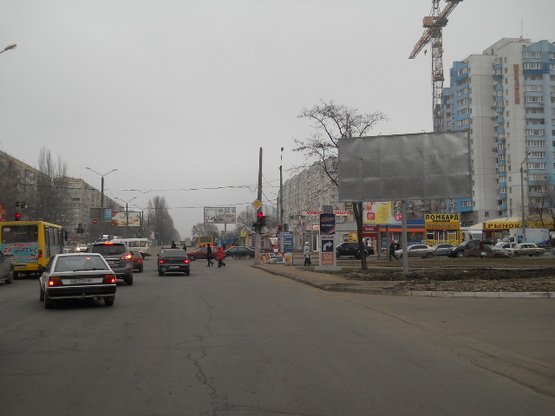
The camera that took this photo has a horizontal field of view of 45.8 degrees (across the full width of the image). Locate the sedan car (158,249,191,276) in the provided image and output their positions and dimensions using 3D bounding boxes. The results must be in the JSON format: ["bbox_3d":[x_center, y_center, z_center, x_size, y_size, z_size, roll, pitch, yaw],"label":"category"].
[{"bbox_3d":[-5.685,2.966,36.220,1.680,1.420,4.270,0,-3,-10],"label":"sedan car"}]

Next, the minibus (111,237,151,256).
[{"bbox_3d":[-16.721,4.555,74.000,4.650,2.100,1.950,0,-4,-3],"label":"minibus"}]

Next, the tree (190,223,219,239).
[{"bbox_3d":[-15.551,6.220,140.000,6.000,6.100,6.000,0,-3,-9],"label":"tree"}]

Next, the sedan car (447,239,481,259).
[{"bbox_3d":[18.891,4.085,65.000,4.400,1.720,1.800,1,-3,-21],"label":"sedan car"}]

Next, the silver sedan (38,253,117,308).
[{"bbox_3d":[-5.498,1.915,17.836,1.690,1.400,4.350,1,-3,-22],"label":"silver sedan"}]

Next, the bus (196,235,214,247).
[{"bbox_3d":[-11.258,5.963,104.500,2.300,2.800,7.200,0,-4,-8],"label":"bus"}]

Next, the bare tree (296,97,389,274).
[{"bbox_3d":[3.643,-1.399,38.000,5.600,9.850,5.600,0,-3,0],"label":"bare tree"}]

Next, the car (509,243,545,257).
[{"bbox_3d":[26.711,4.500,70.500,4.150,1.440,1.620,0,-4,-7],"label":"car"}]

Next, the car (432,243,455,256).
[{"bbox_3d":[18.588,4.688,72.500,4.500,1.460,1.750,0,-3,-9],"label":"car"}]

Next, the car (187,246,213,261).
[{"bbox_3d":[-7.132,4.636,66.300,3.950,1.420,1.600,0,-4,-7],"label":"car"}]

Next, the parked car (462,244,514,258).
[{"bbox_3d":[19.906,4.132,62.000,4.350,1.430,1.700,-3,-4,35],"label":"parked car"}]

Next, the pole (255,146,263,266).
[{"bbox_3d":[-1.460,-0.153,54.500,0.420,9.500,0.420,2,-4,-8],"label":"pole"}]

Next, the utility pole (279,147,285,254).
[{"bbox_3d":[0.479,-0.359,63.000,0.330,11.000,0.330,0,-4,-8],"label":"utility pole"}]

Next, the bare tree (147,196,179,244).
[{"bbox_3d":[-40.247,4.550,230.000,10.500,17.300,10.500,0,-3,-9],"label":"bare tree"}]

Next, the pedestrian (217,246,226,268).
[{"bbox_3d":[-4.433,3.951,52.300,0.500,1.640,0.500,0,-4,-6],"label":"pedestrian"}]

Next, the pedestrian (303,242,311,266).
[{"bbox_3d":[2.105,3.227,45.800,0.550,1.680,0.420,-1,-4,9],"label":"pedestrian"}]

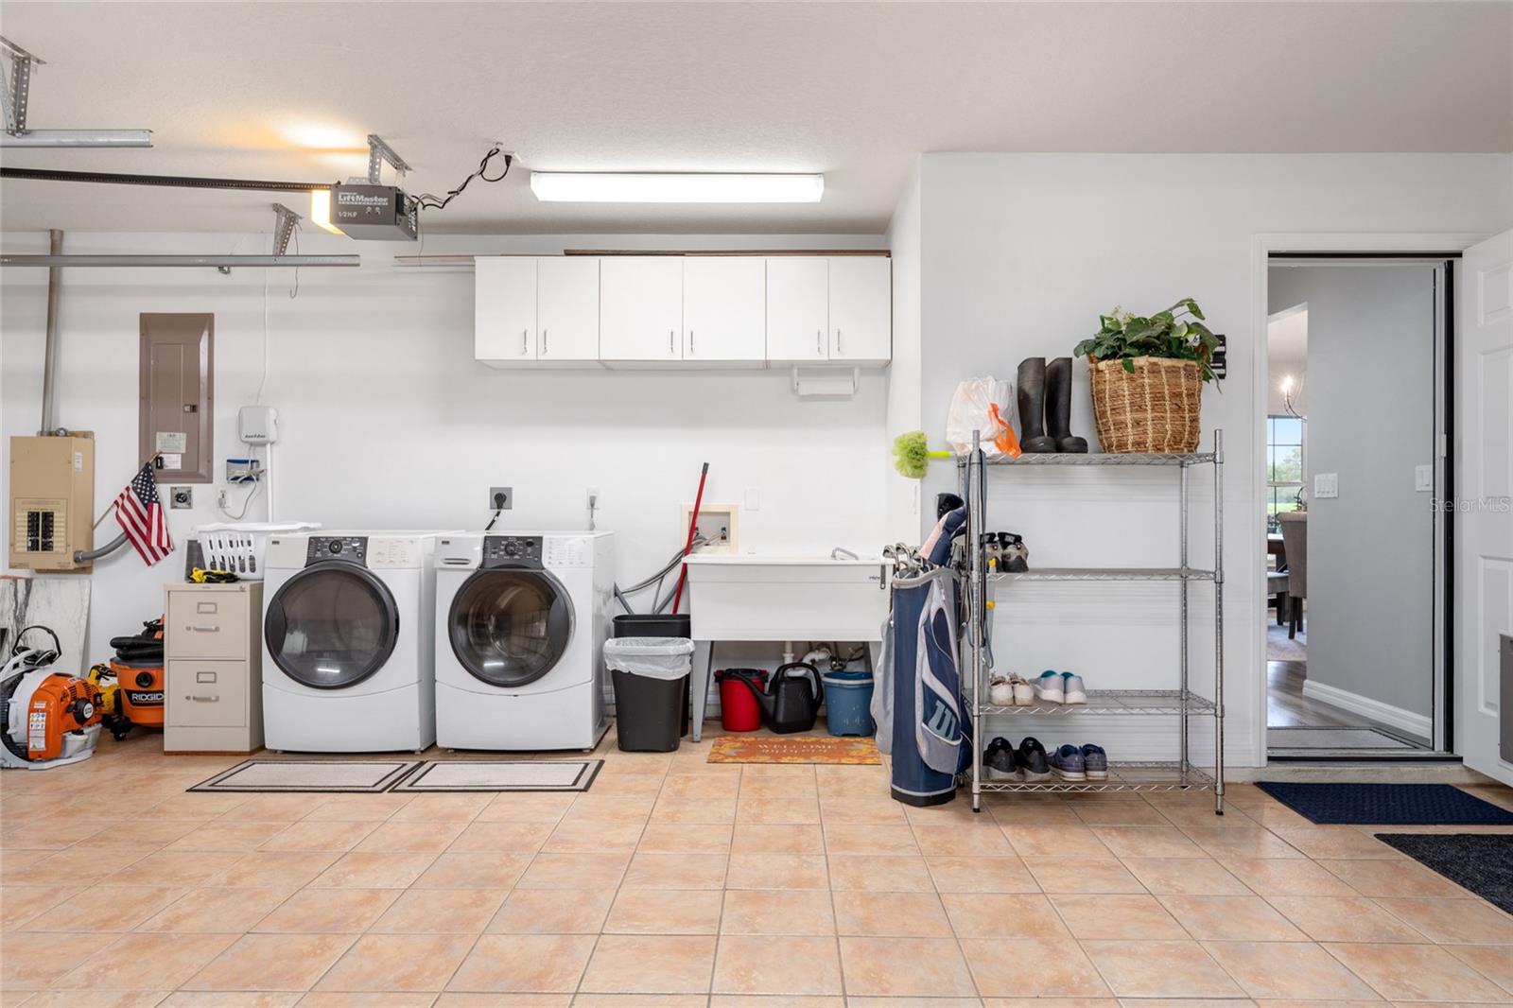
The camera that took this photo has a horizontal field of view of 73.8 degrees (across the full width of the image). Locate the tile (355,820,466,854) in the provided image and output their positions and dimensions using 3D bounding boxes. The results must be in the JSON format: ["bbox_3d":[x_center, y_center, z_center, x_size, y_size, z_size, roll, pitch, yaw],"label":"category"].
[{"bbox_3d":[-1.154,1.122,3.383,0.304,0.010,0.304,0,0,1],"label":"tile"}]

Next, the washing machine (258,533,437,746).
[{"bbox_3d":[-1.812,0.623,4.725,0.695,0.963,0.750,0,0,1],"label":"washing machine"}]

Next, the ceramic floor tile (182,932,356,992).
[{"bbox_3d":[-1.160,1.111,2.449,0.300,0.008,0.300,0,0,1],"label":"ceramic floor tile"}]

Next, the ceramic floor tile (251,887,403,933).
[{"bbox_3d":[-1.157,1.111,2.749,0.300,0.010,0.300,0,0,1],"label":"ceramic floor tile"}]

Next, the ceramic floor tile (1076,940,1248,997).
[{"bbox_3d":[0.970,1.122,2.430,0.302,0.010,0.302,0,0,1],"label":"ceramic floor tile"}]

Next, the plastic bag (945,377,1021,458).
[{"bbox_3d":[0.845,-0.322,3.784,0.261,0.303,0.270,0,0,0],"label":"plastic bag"}]

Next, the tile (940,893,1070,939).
[{"bbox_3d":[0.664,1.112,2.713,0.299,0.010,0.299,0,0,1],"label":"tile"}]

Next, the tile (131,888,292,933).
[{"bbox_3d":[-1.471,1.121,2.777,0.304,0.010,0.304,0,0,1],"label":"tile"}]

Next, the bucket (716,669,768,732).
[{"bbox_3d":[-0.073,0.970,5.010,0.255,0.270,0.255,0,0,0],"label":"bucket"}]

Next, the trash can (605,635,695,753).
[{"bbox_3d":[-0.480,0.865,4.600,0.380,0.480,0.280,0,0,1],"label":"trash can"}]

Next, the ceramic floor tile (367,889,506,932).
[{"bbox_3d":[-0.851,1.111,2.743,0.299,0.010,0.299,0,0,1],"label":"ceramic floor tile"}]

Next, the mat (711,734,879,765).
[{"bbox_3d":[0.170,1.100,4.508,0.750,0.010,0.460,0,0,1],"label":"mat"}]

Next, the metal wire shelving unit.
[{"bbox_3d":[1.225,0.419,3.776,0.914,1.380,0.355,0,0,1],"label":"metal wire shelving unit"}]

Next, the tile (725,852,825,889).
[{"bbox_3d":[0.064,1.112,3.030,0.300,0.008,0.300,0,0,1],"label":"tile"}]

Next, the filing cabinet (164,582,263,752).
[{"bbox_3d":[-2.430,0.736,4.786,0.382,0.750,0.650,0,0,0],"label":"filing cabinet"}]

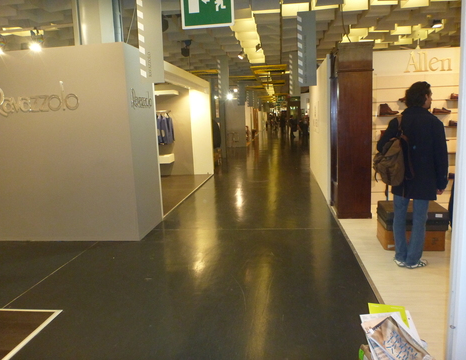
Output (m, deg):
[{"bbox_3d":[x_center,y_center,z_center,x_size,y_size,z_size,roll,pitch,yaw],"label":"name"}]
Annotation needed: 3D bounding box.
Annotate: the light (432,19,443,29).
[{"bbox_3d":[4.273,-3.270,8.114,0.240,0.220,0.220,-6,10,-22],"label":"light"}]

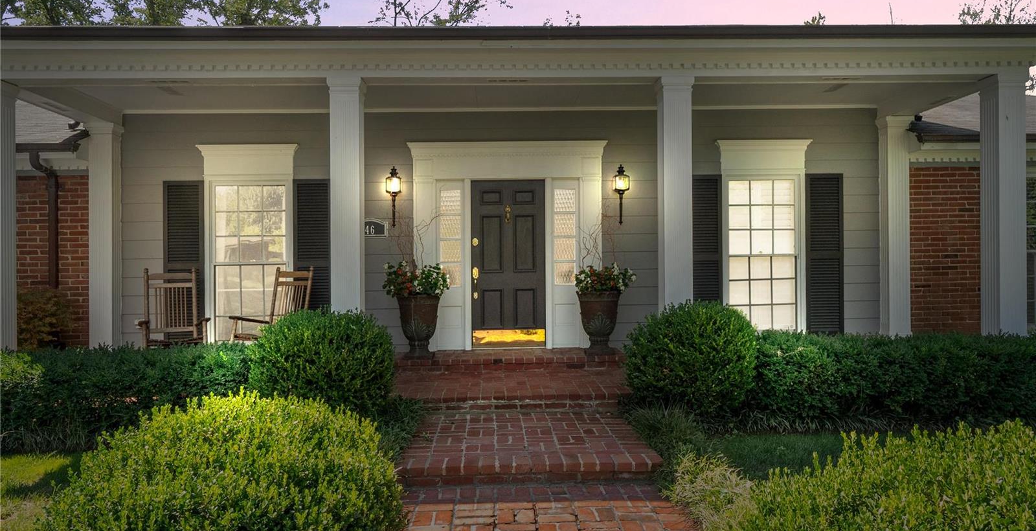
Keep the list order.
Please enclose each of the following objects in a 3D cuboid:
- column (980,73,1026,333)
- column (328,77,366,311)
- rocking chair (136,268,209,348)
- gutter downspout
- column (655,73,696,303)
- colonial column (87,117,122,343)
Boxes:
[{"bbox_3d":[4.708,-0.343,6.702,0.300,2.921,0.300,-1,0,-3],"label":"column"},{"bbox_3d":[-1.512,-0.230,6.127,0.300,2.800,0.300,-1,0,-3],"label":"column"},{"bbox_3d":[-3.490,0.610,7.050,0.660,1.140,0.820,0,0,-23],"label":"rocking chair"},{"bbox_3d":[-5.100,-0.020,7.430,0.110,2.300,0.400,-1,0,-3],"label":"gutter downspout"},{"bbox_3d":[1.492,-0.308,6.561,0.300,2.921,0.300,-1,0,-3],"label":"column"},{"bbox_3d":[-4.723,-0.204,7.911,0.300,2.856,0.260,-1,0,-3],"label":"colonial column"}]

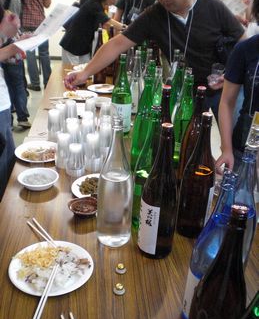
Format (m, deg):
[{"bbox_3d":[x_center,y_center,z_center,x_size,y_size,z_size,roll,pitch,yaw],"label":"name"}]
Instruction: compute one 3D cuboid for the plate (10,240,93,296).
[{"bbox_3d":[-0.210,0.298,1.034,0.224,0.020,0.224,3,25,-1],"label":"plate"}]

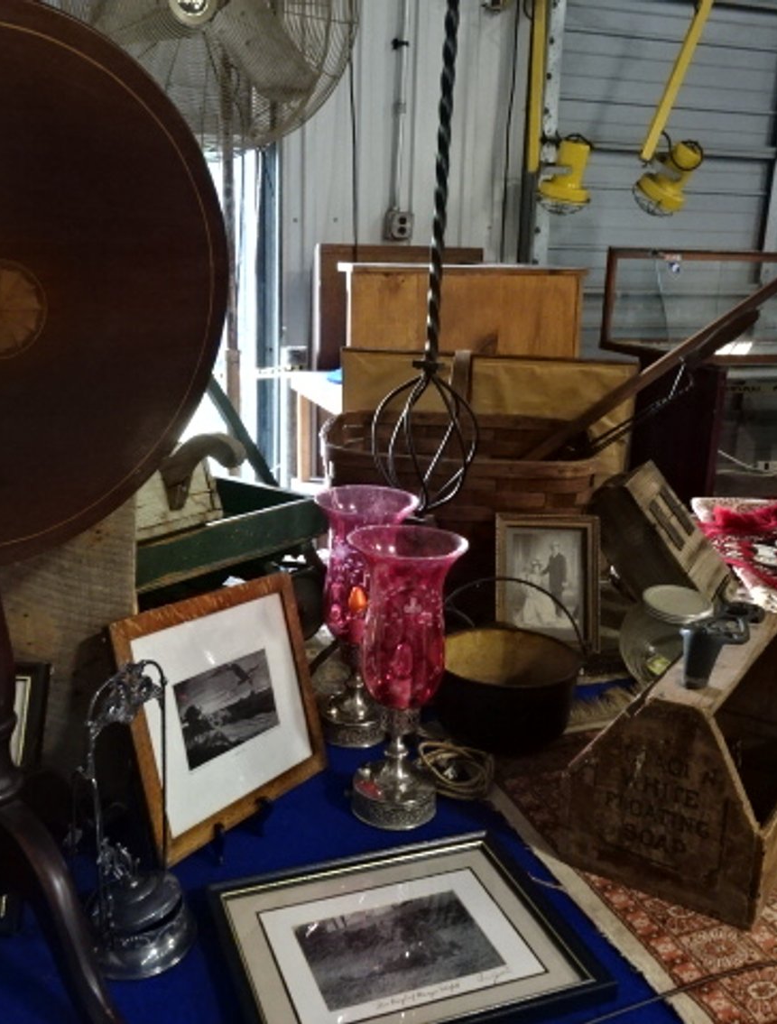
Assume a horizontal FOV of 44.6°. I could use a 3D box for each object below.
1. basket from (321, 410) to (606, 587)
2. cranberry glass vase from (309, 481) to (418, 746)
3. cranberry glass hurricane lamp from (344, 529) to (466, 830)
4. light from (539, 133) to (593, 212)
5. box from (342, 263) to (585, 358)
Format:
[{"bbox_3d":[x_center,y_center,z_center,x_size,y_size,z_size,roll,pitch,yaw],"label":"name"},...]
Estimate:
[{"bbox_3d":[0.164,-0.025,2.208,0.620,0.315,0.480,4,17,8],"label":"basket"},{"bbox_3d":[-0.043,0.162,1.444,0.153,0.382,0.153,1,17,-2],"label":"cranberry glass vase"},{"bbox_3d":[0.018,0.222,1.250,0.153,0.382,0.153,2,17,1],"label":"cranberry glass hurricane lamp"},{"bbox_3d":[0.662,-1.266,3.550,0.200,0.300,0.200,-4,17,-18],"label":"light"},{"bbox_3d":[0.207,-0.572,2.982,0.732,0.390,0.310,-1,16,-8],"label":"box"}]

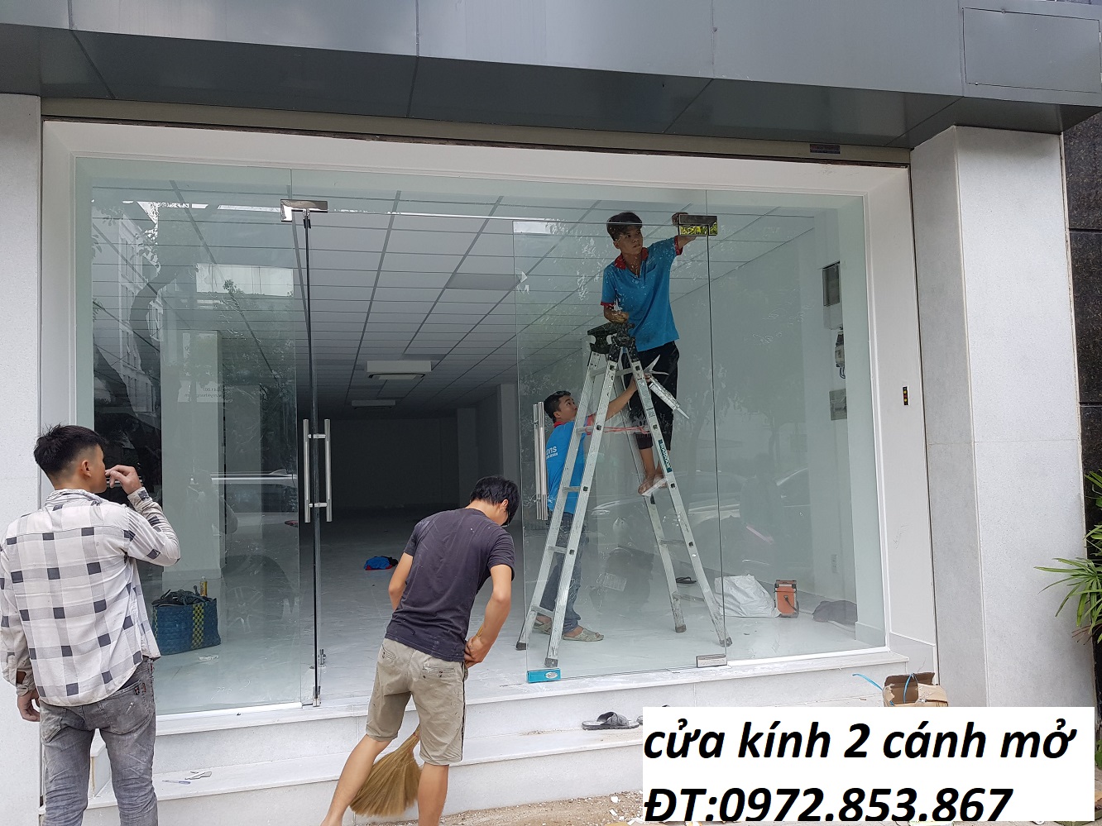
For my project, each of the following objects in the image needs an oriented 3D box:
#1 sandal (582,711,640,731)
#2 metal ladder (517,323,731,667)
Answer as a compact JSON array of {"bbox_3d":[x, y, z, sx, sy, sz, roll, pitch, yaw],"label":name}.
[{"bbox_3d":[0.280,1.422,3.840,0.268,0.070,0.098,-2,-3,-2],"label":"sandal"},{"bbox_3d":[0.380,0.407,4.721,1.082,1.821,0.481,-1,-3,-21],"label":"metal ladder"}]

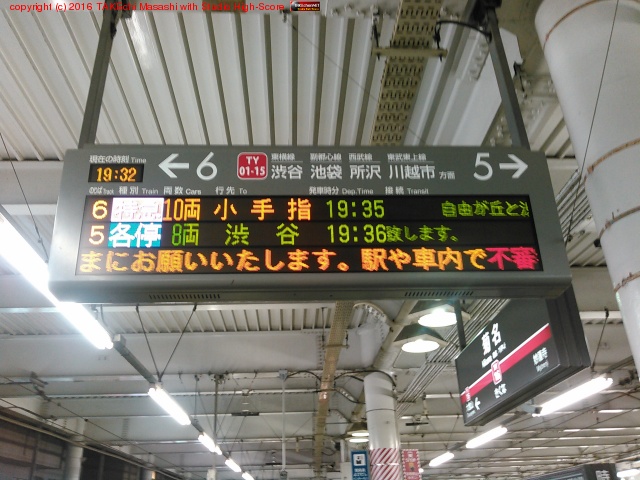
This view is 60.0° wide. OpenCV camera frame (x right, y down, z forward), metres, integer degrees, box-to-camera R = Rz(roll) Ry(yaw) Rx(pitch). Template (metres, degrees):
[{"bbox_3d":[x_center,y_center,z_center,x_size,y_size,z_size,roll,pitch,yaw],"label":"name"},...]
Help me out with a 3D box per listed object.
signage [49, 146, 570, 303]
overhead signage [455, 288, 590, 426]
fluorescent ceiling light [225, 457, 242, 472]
[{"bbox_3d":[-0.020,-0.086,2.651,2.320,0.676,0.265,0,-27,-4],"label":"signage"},{"bbox_3d":[1.770,1.159,5.278,0.220,0.756,2.632,-1,-27,-2],"label":"overhead signage"},{"bbox_3d":[-2.079,5.407,13.331,0.170,0.130,2.400,-1,-27,-3],"label":"fluorescent ceiling light"}]

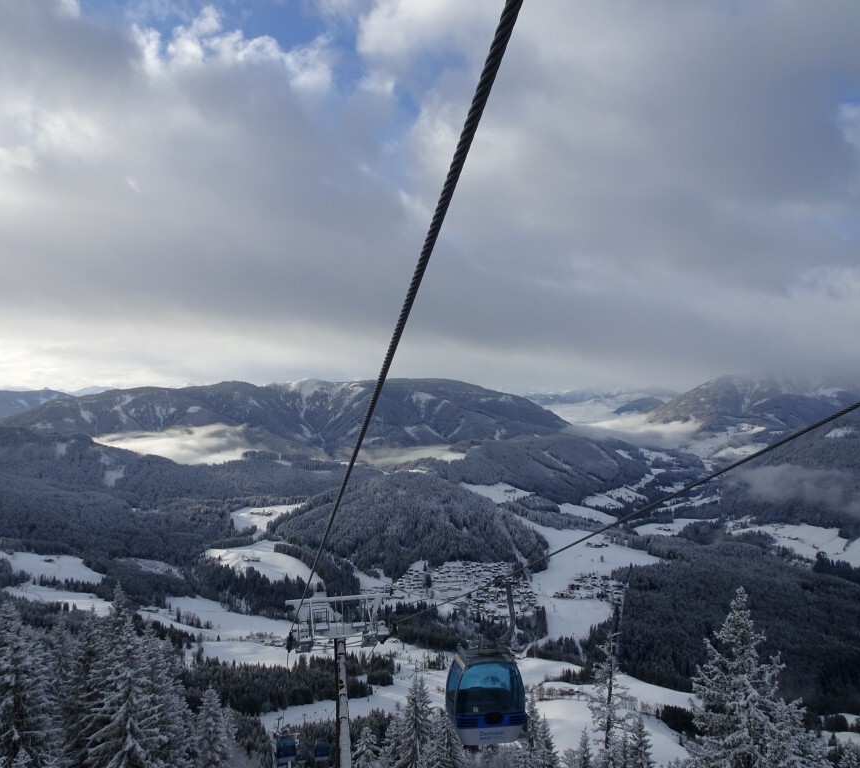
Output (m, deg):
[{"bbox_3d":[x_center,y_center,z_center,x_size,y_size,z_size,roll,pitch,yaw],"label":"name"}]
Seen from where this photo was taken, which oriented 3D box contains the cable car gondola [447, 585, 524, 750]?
[{"bbox_3d":[1.550,7.280,19.500,1.850,4.100,1.950,3,1,-11],"label":"cable car gondola"}]

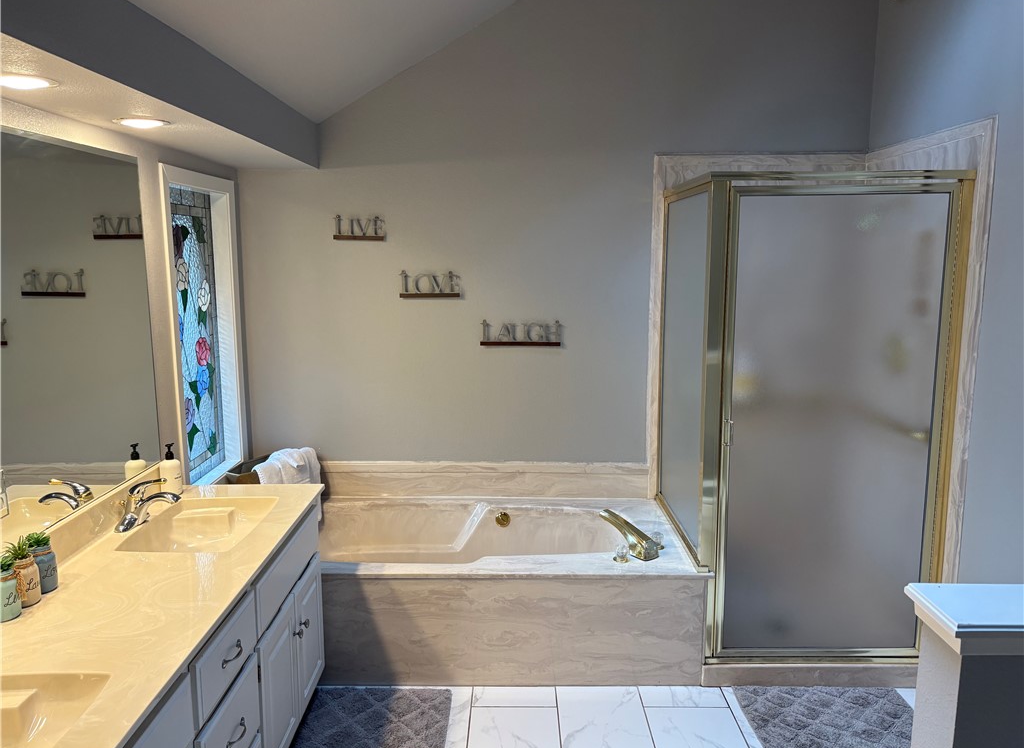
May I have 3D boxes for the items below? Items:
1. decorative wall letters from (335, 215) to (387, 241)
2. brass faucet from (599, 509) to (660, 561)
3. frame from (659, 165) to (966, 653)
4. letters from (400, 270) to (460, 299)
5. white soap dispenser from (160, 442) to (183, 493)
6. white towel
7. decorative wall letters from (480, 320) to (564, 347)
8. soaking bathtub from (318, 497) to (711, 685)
[{"bbox_3d":[-0.677,-0.649,3.413,0.227,0.113,0.030,0,9,1],"label":"decorative wall letters"},{"bbox_3d":[0.440,0.618,2.982,0.072,0.128,0.273,-8,11,-39],"label":"brass faucet"},{"bbox_3d":[1.113,0.143,3.116,0.890,1.786,0.833,0,9,1],"label":"frame"},{"bbox_3d":[-0.364,-0.400,3.450,0.269,0.124,0.030,0,9,1],"label":"letters"},{"bbox_3d":[-1.174,0.326,2.656,0.071,0.173,0.071,0,9,1],"label":"white soap dispenser"},{"bbox_3d":[-0.914,0.448,3.144,0.250,0.270,0.240,0,9,1],"label":"white towel"},{"bbox_3d":[0.042,-0.182,3.480,0.365,0.118,0.030,0,9,1],"label":"decorative wall letters"},{"bbox_3d":[-0.205,0.876,3.236,1.844,0.455,0.843,0,9,1],"label":"soaking bathtub"}]

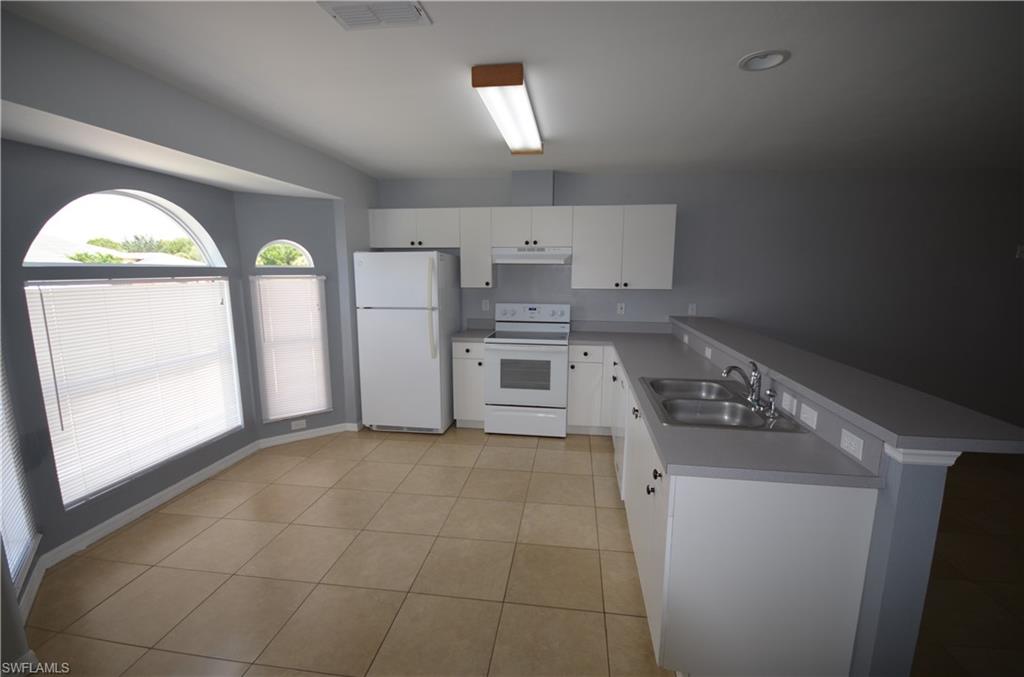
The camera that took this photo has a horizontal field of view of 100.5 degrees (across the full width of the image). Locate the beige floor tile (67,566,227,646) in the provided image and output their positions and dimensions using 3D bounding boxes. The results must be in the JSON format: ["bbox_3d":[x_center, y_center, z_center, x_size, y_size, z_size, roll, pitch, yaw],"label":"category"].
[{"bbox_3d":[-1.677,1.240,1.996,0.462,0.010,0.445,1,9,8],"label":"beige floor tile"}]

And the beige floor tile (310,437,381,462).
[{"bbox_3d":[-1.407,0.960,3.680,0.457,0.010,0.437,1,9,8],"label":"beige floor tile"}]

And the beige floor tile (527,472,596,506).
[{"bbox_3d":[0.349,1.061,2.994,0.458,0.010,0.445,1,9,8],"label":"beige floor tile"}]

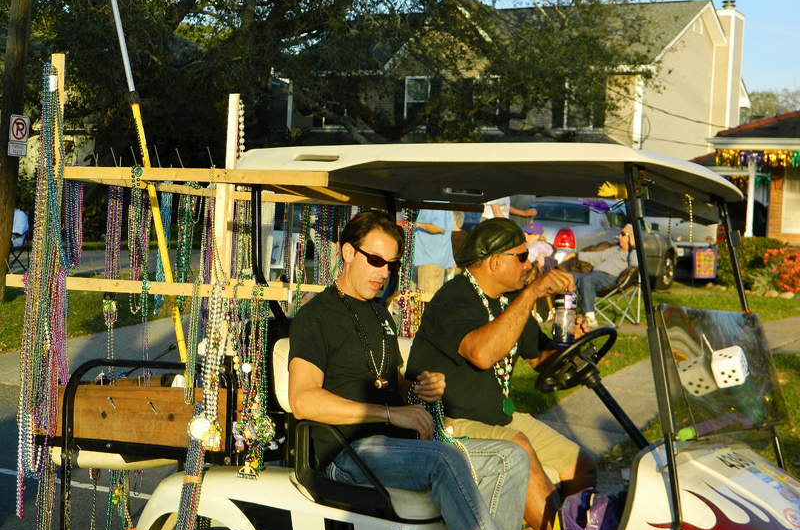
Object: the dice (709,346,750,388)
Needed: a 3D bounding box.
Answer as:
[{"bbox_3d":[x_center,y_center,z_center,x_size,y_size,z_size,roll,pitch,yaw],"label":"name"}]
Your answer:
[{"bbox_3d":[0.941,0.290,3.760,0.077,0.077,0.077,-12,32,26],"label":"dice"}]

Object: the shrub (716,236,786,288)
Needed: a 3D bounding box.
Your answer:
[{"bbox_3d":[6.484,-0.046,24.300,1.300,0.970,1.100,4,2,30],"label":"shrub"}]

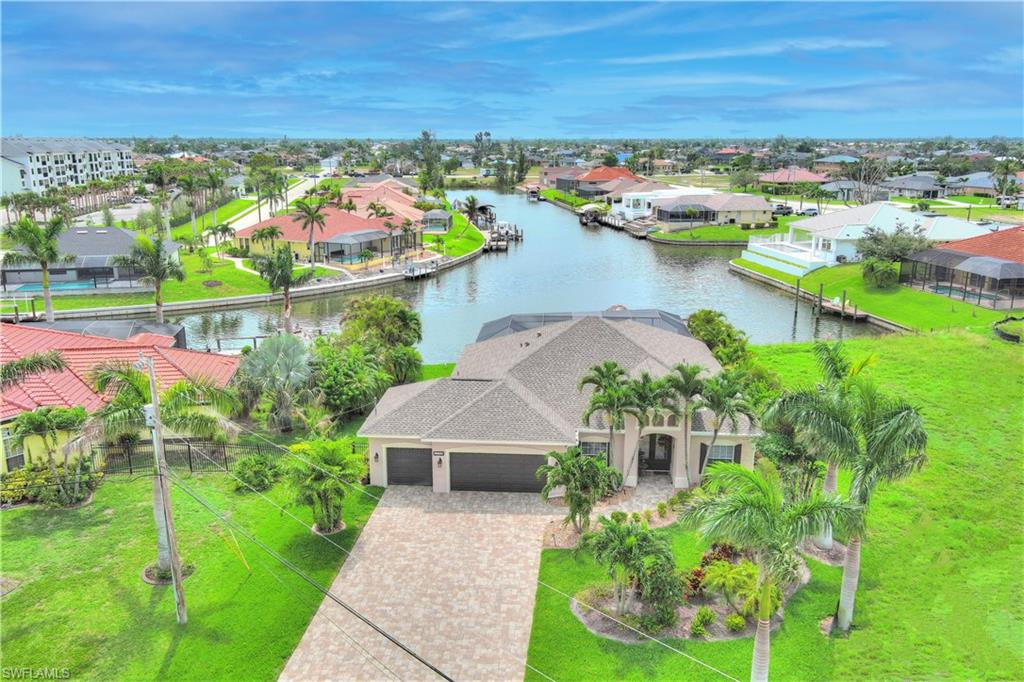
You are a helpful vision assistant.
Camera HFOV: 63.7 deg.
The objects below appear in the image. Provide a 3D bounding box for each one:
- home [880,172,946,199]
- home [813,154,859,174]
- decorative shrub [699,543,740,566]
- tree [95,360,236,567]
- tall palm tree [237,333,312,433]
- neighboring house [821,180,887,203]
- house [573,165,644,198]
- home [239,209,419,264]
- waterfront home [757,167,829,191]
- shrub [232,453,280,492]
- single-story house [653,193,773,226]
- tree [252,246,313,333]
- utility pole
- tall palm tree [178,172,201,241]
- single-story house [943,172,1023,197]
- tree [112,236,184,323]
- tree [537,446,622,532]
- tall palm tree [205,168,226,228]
[{"bbox_3d":[117.000,-45.427,242.688,18.500,6.300,16.000,3,14,11],"label":"home"},{"bbox_3d":[153.000,-82.925,389.479,21.000,8.600,15.000,3,14,11],"label":"home"},{"bbox_3d":[8.680,8.830,34.474,1.400,0.700,1.050,0,14,0],"label":"decorative shrub"},{"bbox_3d":[-14.370,5.299,34.002,5.800,8.817,5.600,1,14,5],"label":"tree"},{"bbox_3d":[-14.664,2.724,51.565,4.500,5.802,4.400,1,14,5],"label":"tall palm tree"},{"bbox_3d":[100.466,-43.935,240.478,18.000,5.074,17.500,2,14,9],"label":"neighboring house"},{"bbox_3d":[30.000,-47.454,246.307,19.500,8.400,19.500,-2,14,-10],"label":"house"},{"bbox_3d":[-27.000,-17.514,128.860,17.800,6.600,25.200,7,16,27],"label":"home"},{"bbox_3d":[95.924,-55.067,280.991,22.500,7.276,18.000,3,14,12],"label":"waterfront home"},{"bbox_3d":[-13.442,6.767,43.382,2.300,1.473,2.100,1,14,5],"label":"shrub"},{"bbox_3d":[40.500,-28.348,174.803,23.000,5.600,16.500,-1,14,-6],"label":"single-story house"},{"bbox_3d":[-20.431,-3.835,73.729,5.300,8.715,5.200,1,14,5],"label":"tree"},{"bbox_3d":[-12.220,5.392,28.835,0.750,10.100,0.450,0,14,0],"label":"utility pole"},{"bbox_3d":[-54.600,-22.648,140.468,4.100,11.000,4.100,0,14,0],"label":"tall palm tree"},{"bbox_3d":[146.264,-48.627,255.800,21.500,6.843,18.000,9,16,32],"label":"single-story house"},{"bbox_3d":[-31.201,-3.768,71.170,6.000,9.812,5.800,1,14,5],"label":"tree"},{"bbox_3d":[3.085,6.899,37.685,3.800,3.746,3.700,1,14,5],"label":"tree"},{"bbox_3d":[-57.000,-27.013,158.137,4.200,11.200,4.200,0,14,0],"label":"tall palm tree"}]

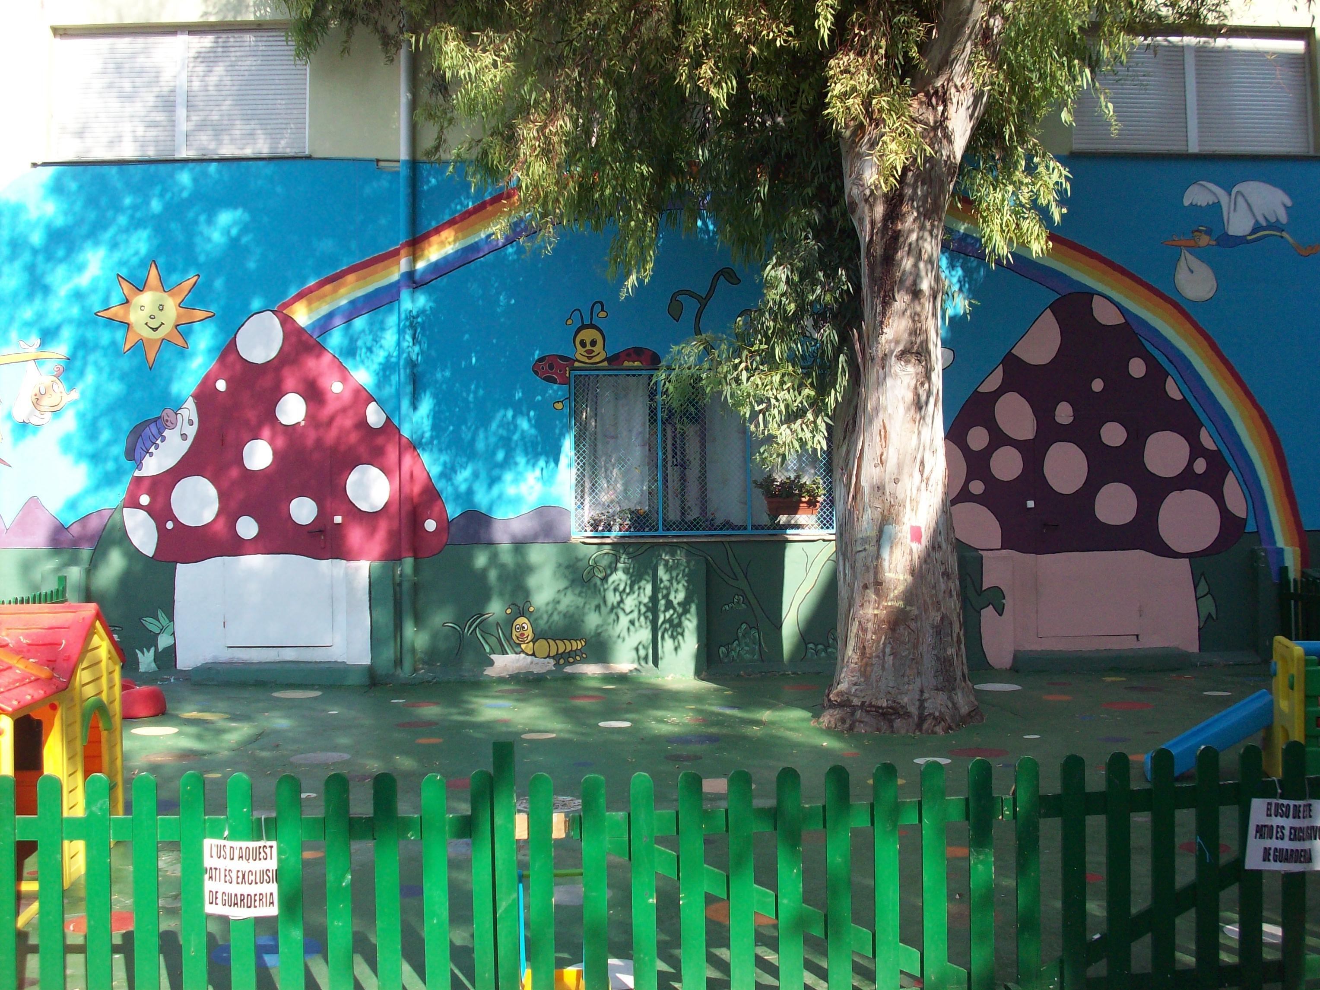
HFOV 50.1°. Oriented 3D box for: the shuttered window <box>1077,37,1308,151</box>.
[{"bbox_3d":[4.995,-3.746,13.235,2.266,1.095,0.100,-1,-1,-2],"label":"shuttered window"}]

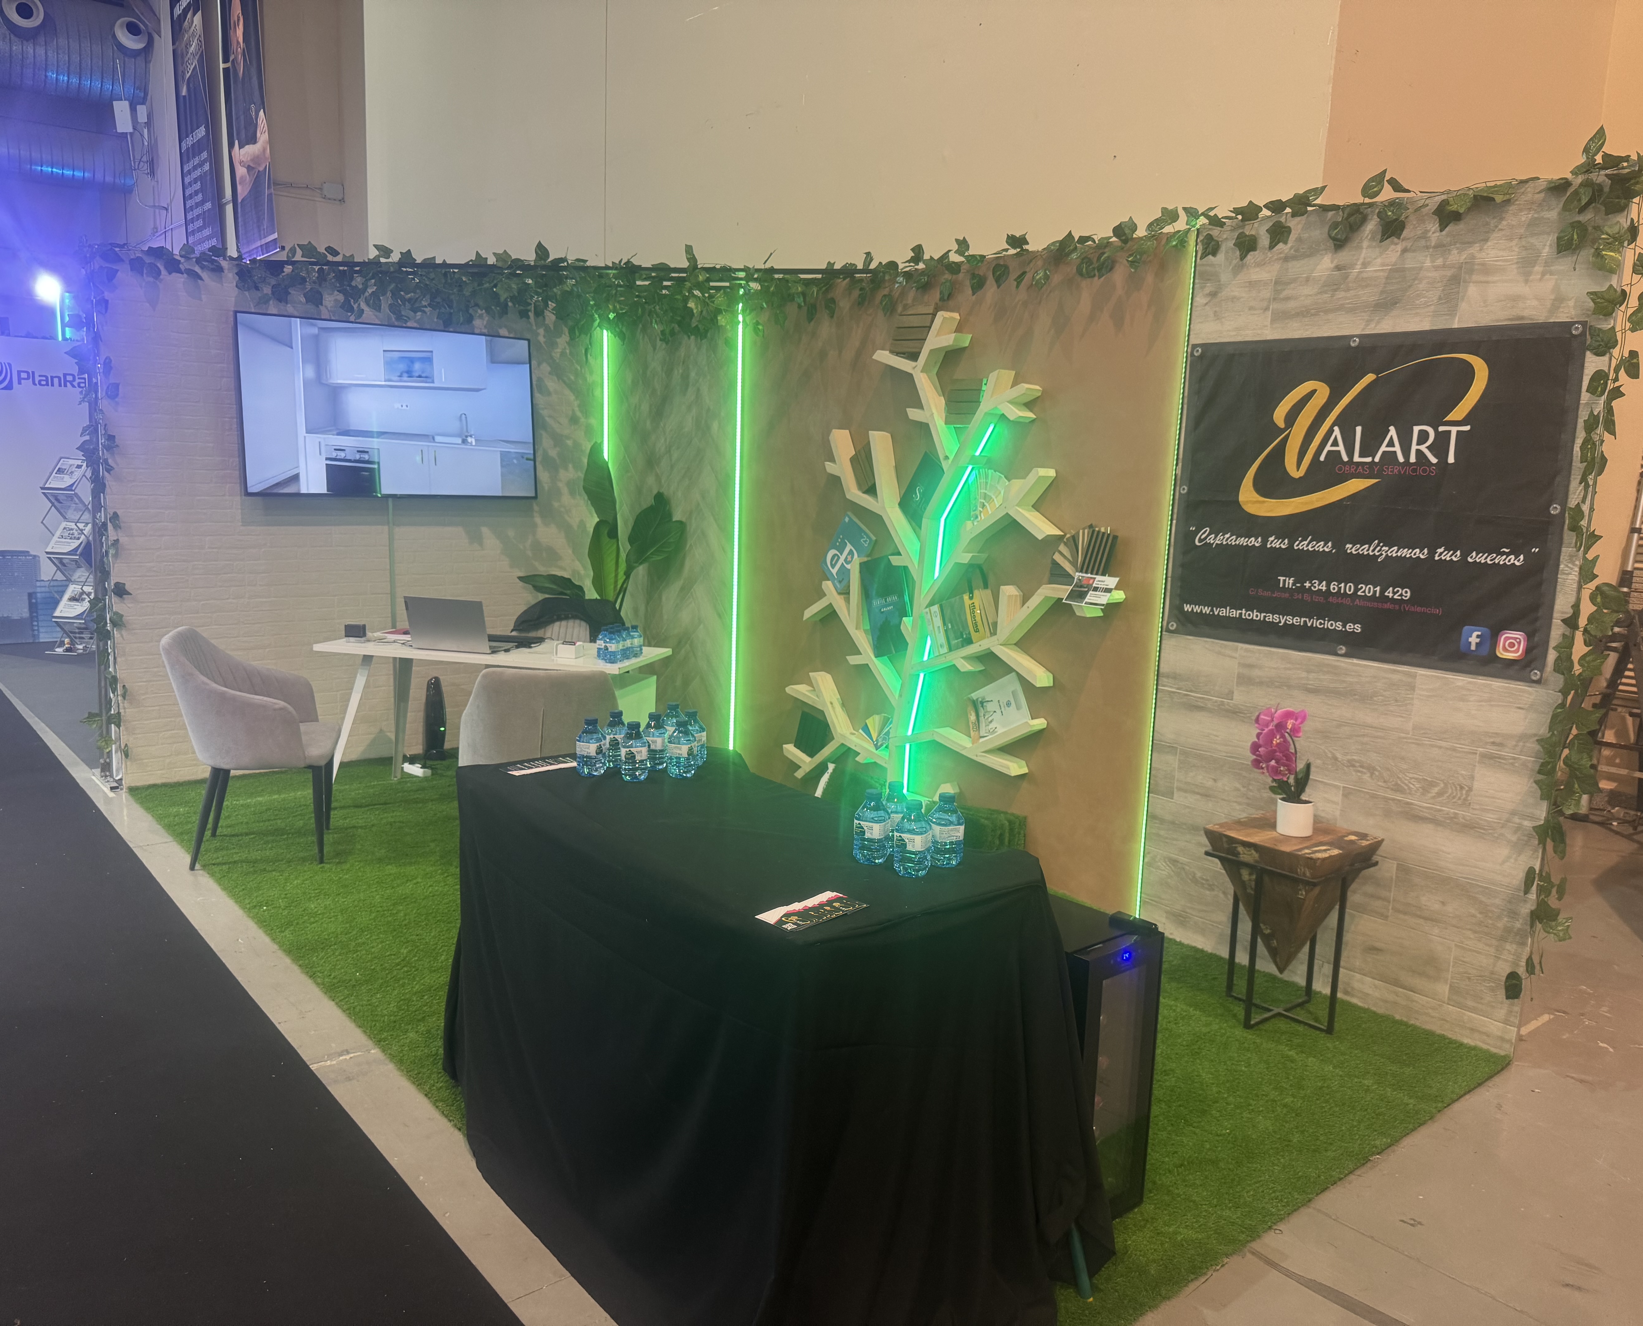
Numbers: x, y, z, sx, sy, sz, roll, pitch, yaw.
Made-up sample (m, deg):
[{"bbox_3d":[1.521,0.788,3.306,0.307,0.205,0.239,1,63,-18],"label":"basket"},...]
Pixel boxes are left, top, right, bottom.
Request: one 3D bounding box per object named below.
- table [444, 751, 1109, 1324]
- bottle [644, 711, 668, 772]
[{"bbox_3d":[-0.185,0.753,2.574,0.740,0.894,1.320,-5,11,-39],"label":"table"},{"bbox_3d":[-0.426,0.199,3.150,0.066,0.141,0.066,2,9,0],"label":"bottle"}]

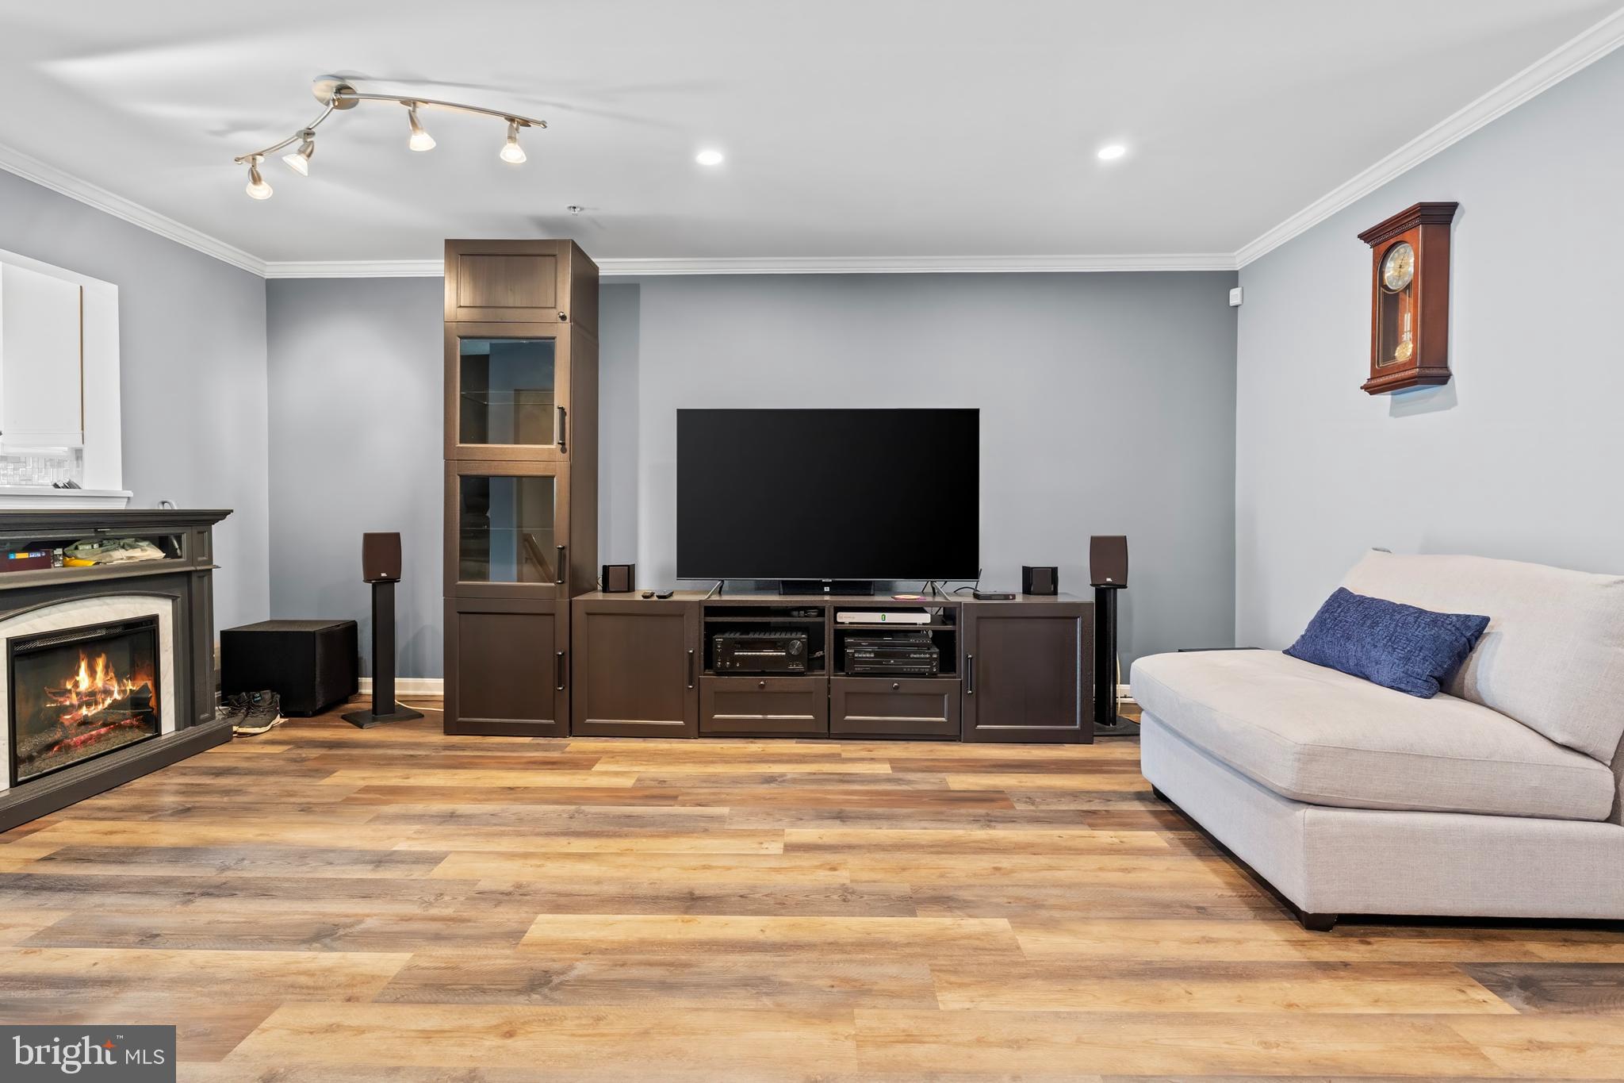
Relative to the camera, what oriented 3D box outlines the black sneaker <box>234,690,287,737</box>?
[{"bbox_3d":[-2.686,0.837,3.504,0.112,0.132,0.290,0,2,-22],"label":"black sneaker"}]

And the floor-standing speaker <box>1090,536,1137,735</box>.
[{"bbox_3d":[1.476,0.446,3.584,0.300,0.944,0.320,1,2,13],"label":"floor-standing speaker"}]

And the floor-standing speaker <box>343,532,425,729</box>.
[{"bbox_3d":[-2.202,0.428,3.699,0.300,0.943,0.320,-1,2,-41],"label":"floor-standing speaker"}]

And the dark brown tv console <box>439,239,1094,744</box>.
[{"bbox_3d":[-0.204,-0.238,3.519,3.000,2.300,0.420,0,1,2],"label":"dark brown tv console"}]

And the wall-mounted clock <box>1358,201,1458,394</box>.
[{"bbox_3d":[2.254,-0.898,2.751,0.140,0.640,0.300,0,1,2],"label":"wall-mounted clock"}]

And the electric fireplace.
[{"bbox_3d":[-2.843,0.576,2.767,0.170,0.515,0.605,0,1,-3],"label":"electric fireplace"}]

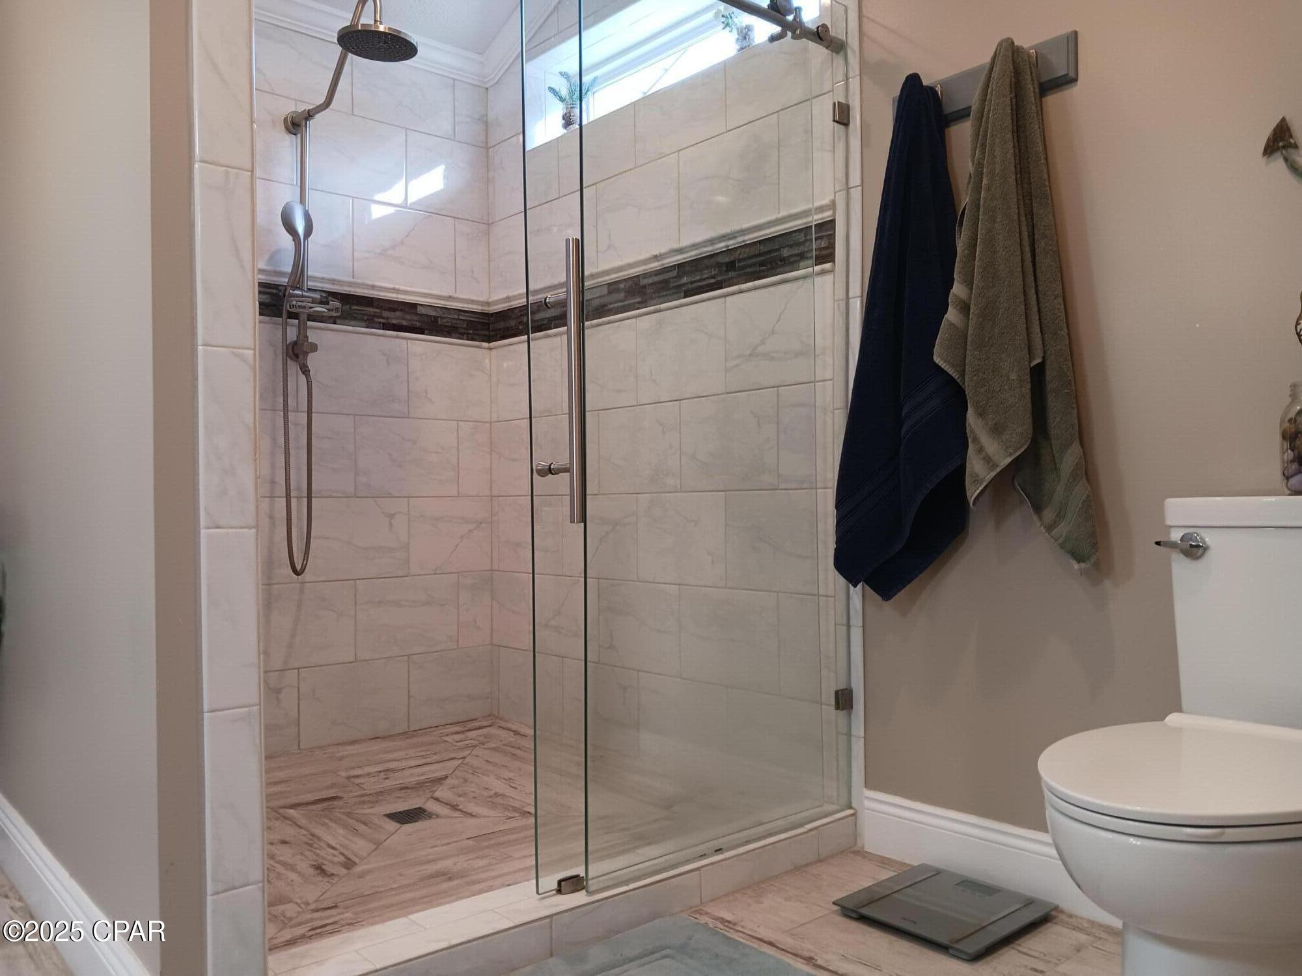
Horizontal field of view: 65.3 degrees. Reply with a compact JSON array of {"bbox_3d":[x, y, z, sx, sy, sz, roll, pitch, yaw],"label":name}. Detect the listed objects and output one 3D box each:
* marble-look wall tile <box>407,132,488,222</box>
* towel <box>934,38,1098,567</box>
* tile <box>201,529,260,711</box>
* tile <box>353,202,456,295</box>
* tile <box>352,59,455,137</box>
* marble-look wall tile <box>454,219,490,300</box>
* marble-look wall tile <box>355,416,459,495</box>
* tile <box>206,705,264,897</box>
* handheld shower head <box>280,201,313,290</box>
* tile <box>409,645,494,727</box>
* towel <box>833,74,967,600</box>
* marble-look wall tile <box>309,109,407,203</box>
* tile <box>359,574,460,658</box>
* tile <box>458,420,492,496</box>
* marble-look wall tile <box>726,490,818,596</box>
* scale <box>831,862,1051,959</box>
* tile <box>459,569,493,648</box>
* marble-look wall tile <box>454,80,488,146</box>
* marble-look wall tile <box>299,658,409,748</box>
[{"bbox_3d":[-0.675,-1.029,3.382,0.311,0.251,0.010,0,-1,-41],"label":"marble-look wall tile"},{"bbox_3d":[0.693,-0.360,1.950,0.160,1.014,0.262,0,-1,-42],"label":"towel"},{"bbox_3d":[-0.591,0.182,1.423,0.074,0.251,0.010,0,-1,-41],"label":"tile"},{"bbox_3d":[-0.789,-0.777,3.275,0.357,0.251,0.010,0,-1,-41],"label":"tile"},{"bbox_3d":[-0.794,-1.265,3.283,0.357,0.218,0.010,0,-1,-41],"label":"tile"},{"bbox_3d":[-0.607,-0.776,3.447,0.136,0.255,0.010,0,-1,-42],"label":"marble-look wall tile"},{"bbox_3d":[-0.783,-0.097,3.264,0.357,0.251,0.010,0,-1,-41],"label":"marble-look wall tile"},{"bbox_3d":[-0.592,0.440,1.440,0.076,0.250,0.010,0,-1,-42],"label":"tile"},{"bbox_3d":[-1.017,-0.699,2.913,0.092,0.247,0.075,0,-1,-41],"label":"handheld shower head"},{"bbox_3d":[-0.660,0.657,3.362,0.314,0.234,0.010,0,-1,-42],"label":"tile"},{"bbox_3d":[0.522,-0.310,2.143,0.160,1.104,0.250,0,-1,-42],"label":"towel"},{"bbox_3d":[-0.931,-1.035,3.168,0.361,0.254,0.010,0,-1,-42],"label":"marble-look wall tile"},{"bbox_3d":[-0.779,0.410,3.263,0.356,0.251,0.010,0,-1,-42],"label":"tile"},{"bbox_3d":[-0.598,-0.097,3.427,0.131,0.251,0.010,0,-1,-41],"label":"tile"},{"bbox_3d":[0.314,0.132,2.512,0.010,0.251,0.338,0,-1,-42],"label":"marble-look wall tile"},{"bbox_3d":[0.566,0.807,1.946,0.309,0.023,0.301,0,-1,-42],"label":"scale"},{"bbox_3d":[-0.593,0.408,3.419,0.131,0.251,0.010,0,-1,-41],"label":"tile"},{"bbox_3d":[-0.610,-1.265,3.445,0.131,0.218,0.010,0,-1,-41],"label":"marble-look wall tile"},{"bbox_3d":[-0.912,0.656,3.139,0.355,0.236,0.010,0,-1,-42],"label":"marble-look wall tile"}]

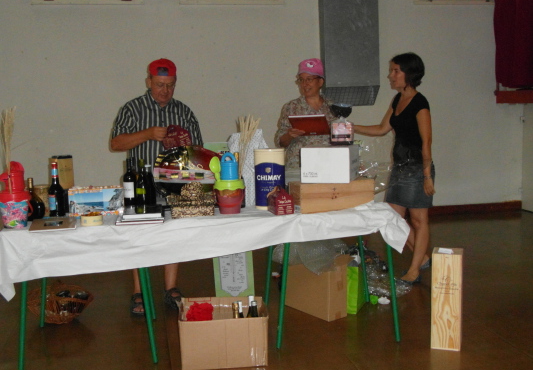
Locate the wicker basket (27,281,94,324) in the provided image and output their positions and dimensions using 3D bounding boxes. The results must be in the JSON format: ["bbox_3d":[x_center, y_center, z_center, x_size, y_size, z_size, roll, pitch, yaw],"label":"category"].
[{"bbox_3d":[-1.342,0.765,4.166,0.400,0.190,0.360,-2,7,-3],"label":"wicker basket"}]

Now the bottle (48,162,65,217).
[{"bbox_3d":[-1.195,0.026,3.595,0.085,0.305,0.085,-1,7,0],"label":"bottle"}]

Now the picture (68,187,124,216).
[{"bbox_3d":[-0.950,0.089,3.539,0.297,0.150,0.095,-2,9,-8],"label":"picture"}]

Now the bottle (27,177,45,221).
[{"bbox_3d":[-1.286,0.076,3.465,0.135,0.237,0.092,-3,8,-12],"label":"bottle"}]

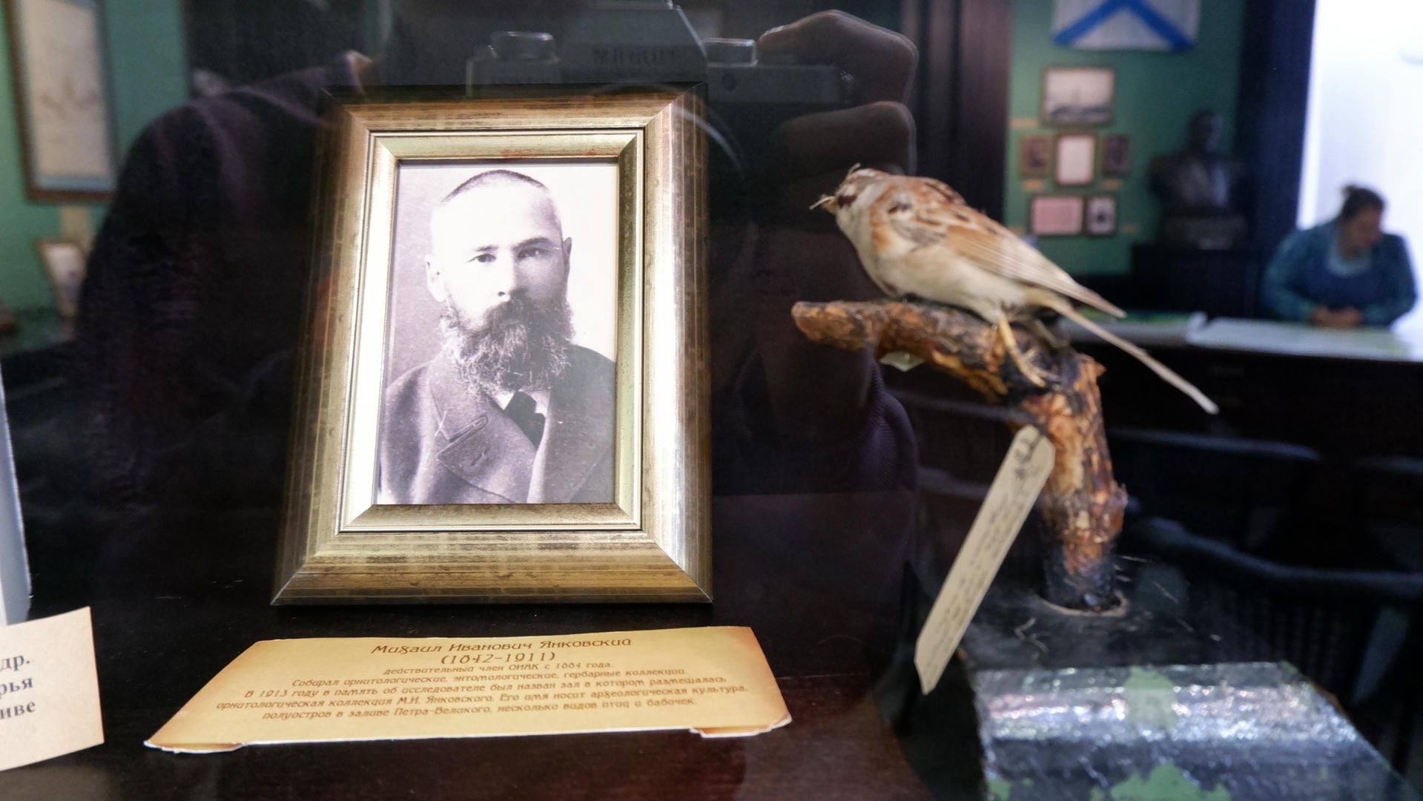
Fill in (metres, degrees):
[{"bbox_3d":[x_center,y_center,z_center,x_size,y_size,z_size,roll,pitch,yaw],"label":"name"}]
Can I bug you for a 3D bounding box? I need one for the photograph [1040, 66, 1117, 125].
[{"bbox_3d":[1.737,-1.440,4.645,0.342,0.275,0.020,0,8,0],"label":"photograph"}]

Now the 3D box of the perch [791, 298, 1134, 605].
[{"bbox_3d":[0.078,0.017,0.317,0.106,0.098,0.032,2,8,13],"label":"perch"}]

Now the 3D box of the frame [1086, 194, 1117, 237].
[{"bbox_3d":[1.878,-0.891,4.722,0.155,0.200,0.020,0,8,0],"label":"frame"}]

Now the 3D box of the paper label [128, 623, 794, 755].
[{"bbox_3d":[-0.085,0.107,0.384,0.216,0.005,0.094,-1,8,-5],"label":"paper label"}]

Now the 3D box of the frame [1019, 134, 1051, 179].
[{"bbox_3d":[1.547,-1.165,4.684,0.149,0.207,0.020,0,8,0],"label":"frame"}]

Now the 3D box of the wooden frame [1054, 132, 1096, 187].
[{"bbox_3d":[1.734,-1.149,4.686,0.202,0.260,0.020,0,8,0],"label":"wooden frame"}]

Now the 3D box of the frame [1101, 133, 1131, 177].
[{"bbox_3d":[1.931,-1.173,4.682,0.143,0.202,0.020,0,8,0],"label":"frame"}]

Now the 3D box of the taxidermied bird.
[{"bbox_3d":[0.095,-0.036,0.312,0.126,0.076,0.044,2,8,13],"label":"taxidermied bird"}]

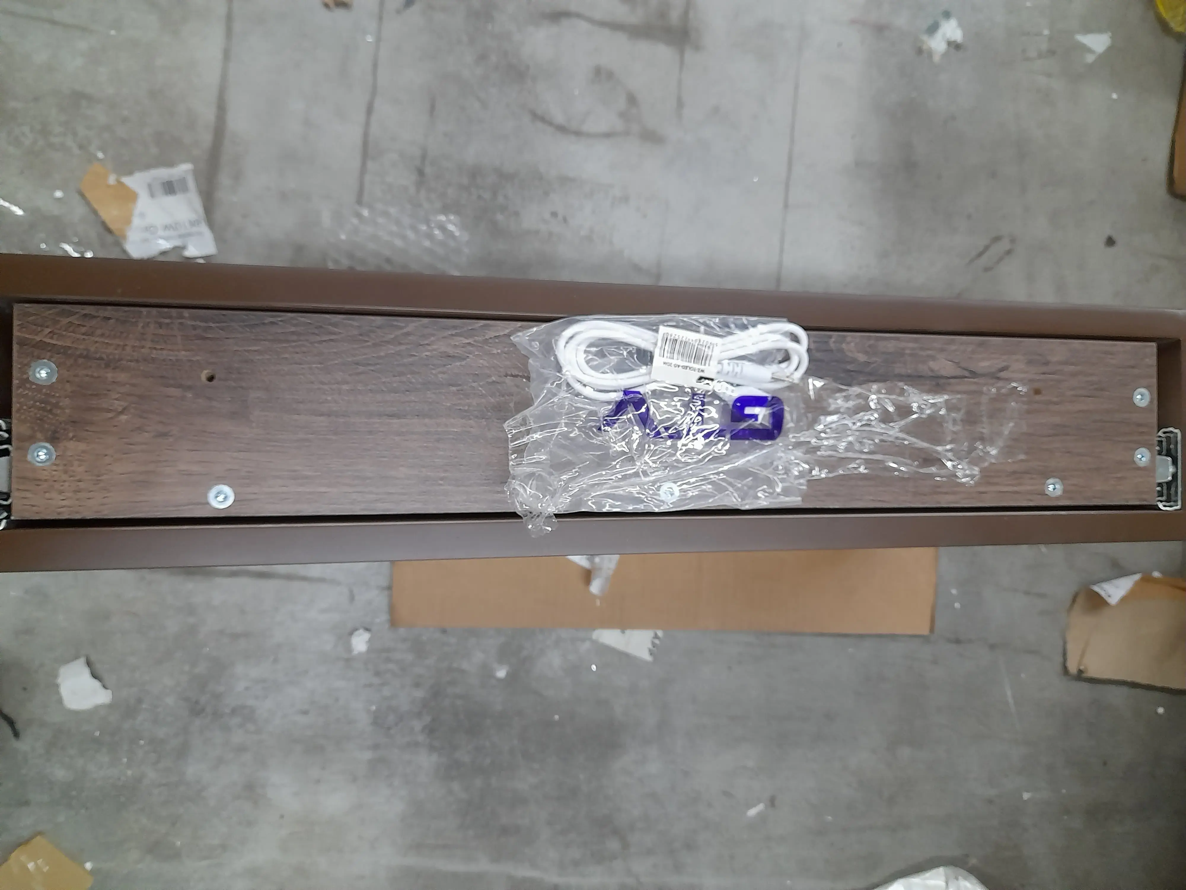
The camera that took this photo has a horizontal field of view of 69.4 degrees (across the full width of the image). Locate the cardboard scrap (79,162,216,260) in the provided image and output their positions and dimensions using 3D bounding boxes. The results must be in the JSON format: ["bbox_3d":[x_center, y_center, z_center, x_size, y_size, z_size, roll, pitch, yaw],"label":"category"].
[{"bbox_3d":[-0.348,-0.184,0.671,0.095,0.014,0.077,-6,91,-12],"label":"cardboard scrap"}]

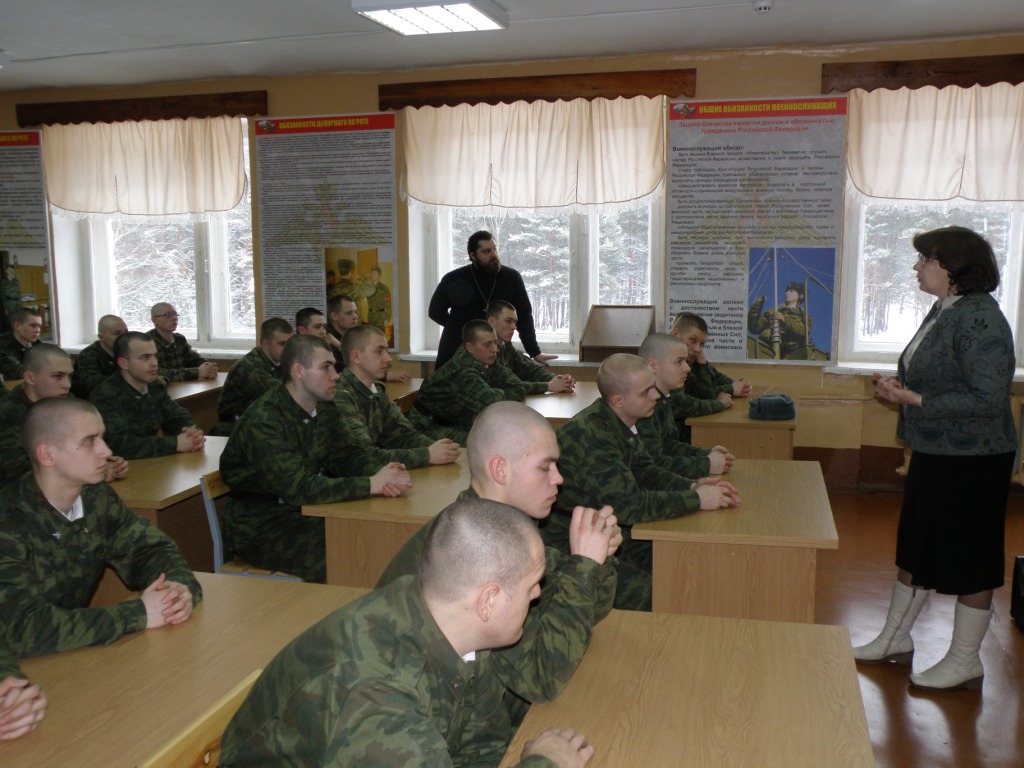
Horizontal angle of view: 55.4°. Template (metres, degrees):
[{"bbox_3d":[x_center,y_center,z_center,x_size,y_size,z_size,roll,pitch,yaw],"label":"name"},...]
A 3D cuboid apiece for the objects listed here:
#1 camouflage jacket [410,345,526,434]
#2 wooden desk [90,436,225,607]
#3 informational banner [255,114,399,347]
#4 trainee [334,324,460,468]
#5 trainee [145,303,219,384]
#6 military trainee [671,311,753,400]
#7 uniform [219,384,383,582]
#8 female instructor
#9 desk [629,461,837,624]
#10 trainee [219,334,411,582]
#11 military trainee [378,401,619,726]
[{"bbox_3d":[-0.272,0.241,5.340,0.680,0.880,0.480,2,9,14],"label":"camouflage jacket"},{"bbox_3d":[-1.342,0.690,3.950,0.570,0.760,1.050,2,9,14],"label":"wooden desk"},{"bbox_3d":[-1.350,-1.079,7.066,1.090,1.681,0.030,2,9,14],"label":"informational banner"},{"bbox_3d":[-0.575,0.402,4.208,0.780,1.310,0.500,3,9,20],"label":"trainee"},{"bbox_3d":[-2.147,0.092,6.272,0.680,1.250,0.520,4,10,26],"label":"trainee"},{"bbox_3d":[1.026,0.196,5.661,0.730,1.220,0.500,2,9,14],"label":"military trainee"},{"bbox_3d":[-0.785,0.496,3.622,0.660,0.960,0.500,2,9,14],"label":"uniform"},{"bbox_3d":[1.603,0.278,3.640,0.540,1.710,0.500,1,8,9],"label":"female instructor"},{"bbox_3d":[0.837,0.763,3.661,0.640,0.750,1.130,2,9,14],"label":"desk"},{"bbox_3d":[-0.756,0.478,3.692,0.800,1.320,0.520,3,9,19],"label":"trainee"},{"bbox_3d":[-0.009,0.688,2.222,0.720,1.320,0.520,2,9,14],"label":"military trainee"}]

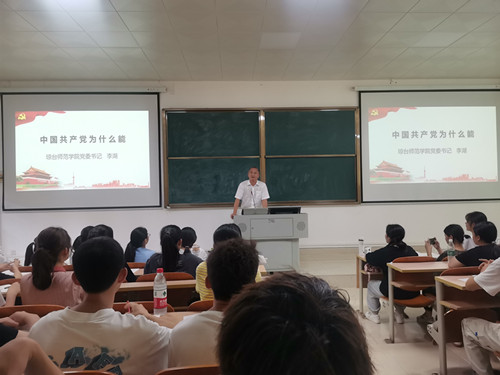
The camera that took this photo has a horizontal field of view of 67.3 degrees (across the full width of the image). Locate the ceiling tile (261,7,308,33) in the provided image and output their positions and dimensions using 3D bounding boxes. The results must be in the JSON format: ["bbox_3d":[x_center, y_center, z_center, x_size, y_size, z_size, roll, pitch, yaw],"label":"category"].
[{"bbox_3d":[0.475,-2.181,4.948,0.600,0.025,0.600,-1,0,-3],"label":"ceiling tile"}]

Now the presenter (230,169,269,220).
[{"bbox_3d":[0.020,0.500,6.650,0.620,1.730,0.380,-1,0,-1],"label":"presenter"}]

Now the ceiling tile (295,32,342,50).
[{"bbox_3d":[1.063,-2.224,5.675,0.610,0.020,0.610,-1,0,-3],"label":"ceiling tile"}]

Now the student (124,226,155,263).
[{"bbox_3d":[-1.081,0.985,3.957,0.470,1.120,0.720,-1,0,17],"label":"student"}]

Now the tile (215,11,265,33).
[{"bbox_3d":[-0.124,-2.169,4.919,0.600,0.025,0.600,-1,0,-3],"label":"tile"}]

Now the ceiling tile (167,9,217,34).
[{"bbox_3d":[-0.743,-2.192,4.980,0.610,0.020,0.610,-1,0,-3],"label":"ceiling tile"}]

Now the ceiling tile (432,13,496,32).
[{"bbox_3d":[2.924,-2.259,5.147,0.610,0.020,0.610,-1,0,-3],"label":"ceiling tile"}]

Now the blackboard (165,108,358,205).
[{"bbox_3d":[0.261,-0.591,7.483,3.880,1.930,0.100,-1,0,-3],"label":"blackboard"}]

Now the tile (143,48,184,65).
[{"bbox_3d":[-1.410,-2.179,6.175,0.610,0.020,0.610,-1,0,-3],"label":"tile"}]

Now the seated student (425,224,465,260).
[{"bbox_3d":[2.220,0.939,4.107,0.470,1.120,0.720,-1,0,-31],"label":"seated student"}]

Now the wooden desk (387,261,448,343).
[{"bbox_3d":[1.991,1.102,3.487,1.300,0.750,0.420,-1,0,-3],"label":"wooden desk"}]

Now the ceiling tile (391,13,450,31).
[{"bbox_3d":[2.313,-2.248,5.119,0.610,0.020,0.610,-1,0,-3],"label":"ceiling tile"}]

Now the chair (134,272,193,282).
[{"bbox_3d":[-0.645,1.045,3.071,0.450,0.800,0.480,-1,0,-3],"label":"chair"}]

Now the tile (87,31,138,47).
[{"bbox_3d":[-1.951,-2.131,5.430,0.600,0.025,0.600,-1,0,-3],"label":"tile"}]

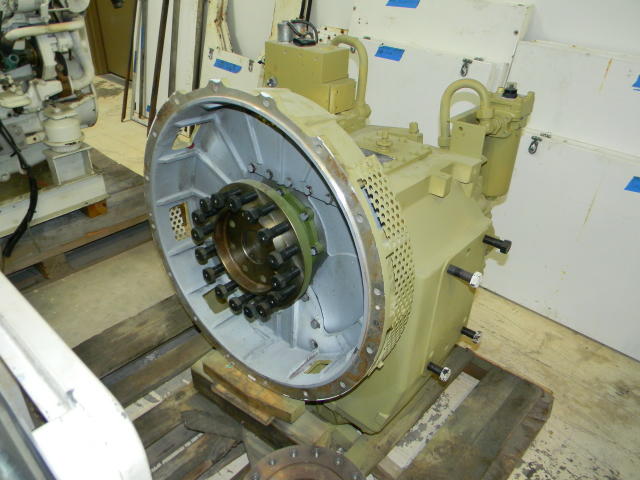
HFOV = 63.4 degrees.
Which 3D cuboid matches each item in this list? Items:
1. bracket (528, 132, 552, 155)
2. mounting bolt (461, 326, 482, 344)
[{"bbox_3d":[0.825,-0.360,1.954,0.072,0.084,0.020,28,23,35],"label":"bracket"},{"bbox_3d":[0.459,0.287,1.567,0.056,0.034,0.034,25,36,32],"label":"mounting bolt"}]

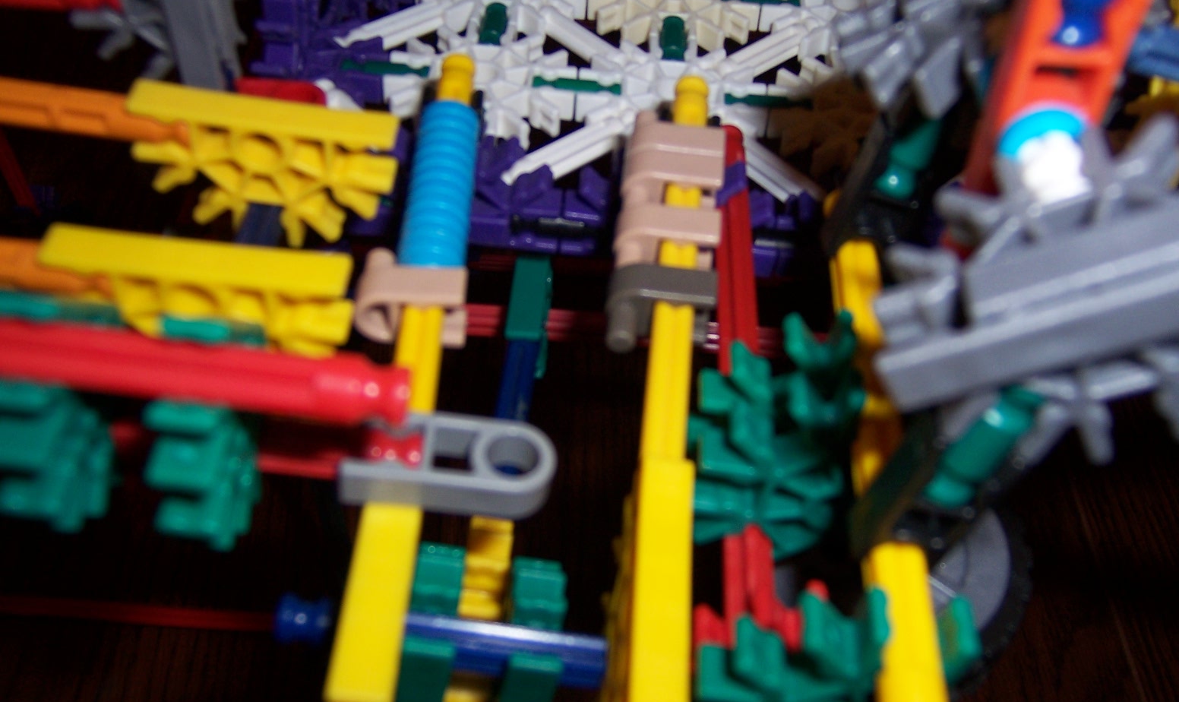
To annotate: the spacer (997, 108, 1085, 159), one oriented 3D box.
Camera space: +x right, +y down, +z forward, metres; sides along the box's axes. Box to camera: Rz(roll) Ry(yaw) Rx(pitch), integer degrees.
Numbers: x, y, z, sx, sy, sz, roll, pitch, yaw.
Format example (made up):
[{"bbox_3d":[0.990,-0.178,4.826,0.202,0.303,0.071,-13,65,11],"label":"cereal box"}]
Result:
[{"bbox_3d":[0.049,-0.023,0.121,0.010,0.010,0.004,4,47,0],"label":"spacer"}]

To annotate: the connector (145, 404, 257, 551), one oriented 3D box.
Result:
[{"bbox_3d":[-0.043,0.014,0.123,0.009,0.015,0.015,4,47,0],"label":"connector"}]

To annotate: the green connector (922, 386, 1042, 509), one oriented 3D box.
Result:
[{"bbox_3d":[0.041,0.010,0.117,0.006,0.017,0.006,13,47,-10],"label":"green connector"}]

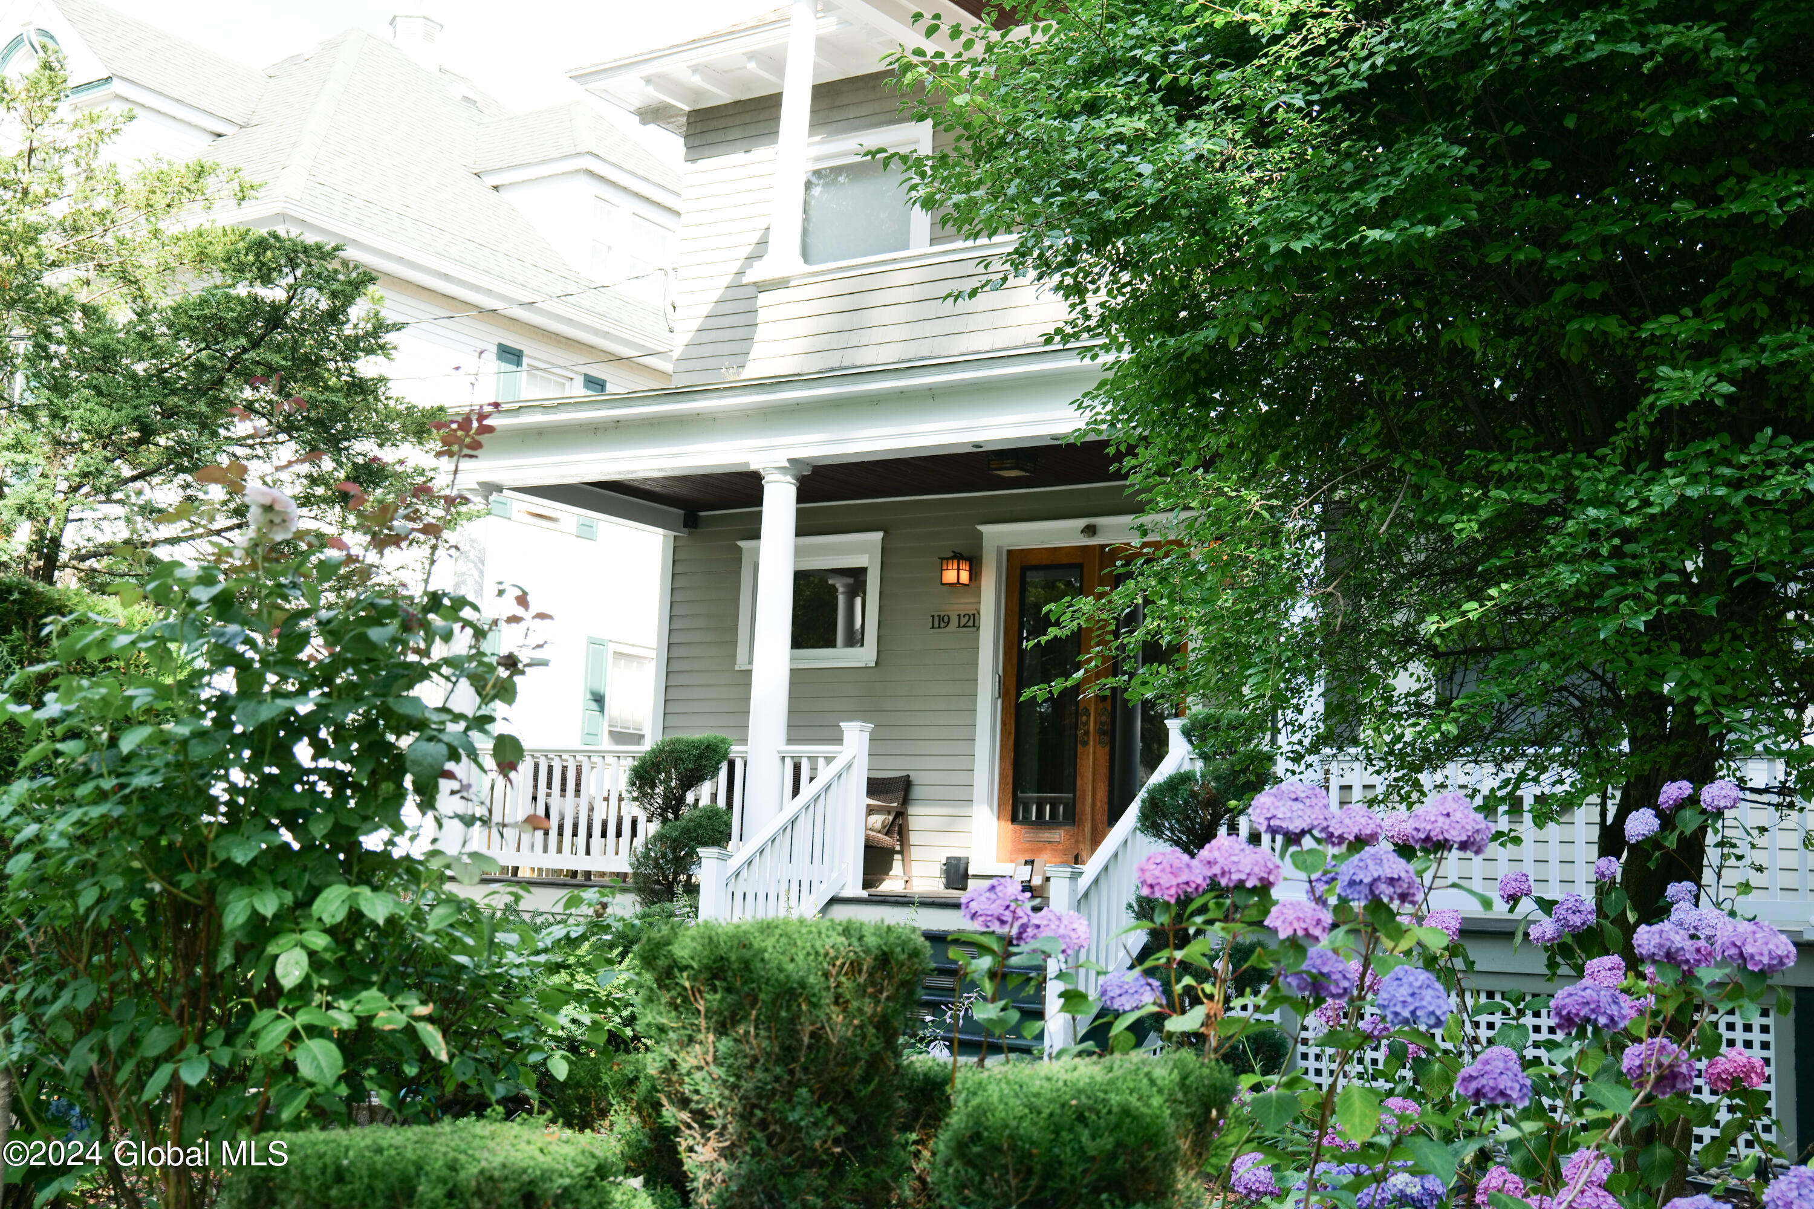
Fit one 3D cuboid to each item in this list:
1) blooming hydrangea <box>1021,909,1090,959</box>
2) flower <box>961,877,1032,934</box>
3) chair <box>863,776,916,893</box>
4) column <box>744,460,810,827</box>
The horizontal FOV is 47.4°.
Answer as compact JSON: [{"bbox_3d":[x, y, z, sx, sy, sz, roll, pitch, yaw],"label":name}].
[{"bbox_3d":[0.344,0.772,4.850,0.165,0.130,0.160,2,-7,4],"label":"blooming hydrangea"},{"bbox_3d":[0.204,0.691,4.750,0.165,0.135,0.160,2,-7,3],"label":"flower"},{"bbox_3d":[-0.419,1.539,14.047,0.720,0.800,0.720,-2,-9,32],"label":"chair"},{"bbox_3d":[-0.840,0.441,12.898,0.300,2.660,0.300,2,-7,0],"label":"column"}]

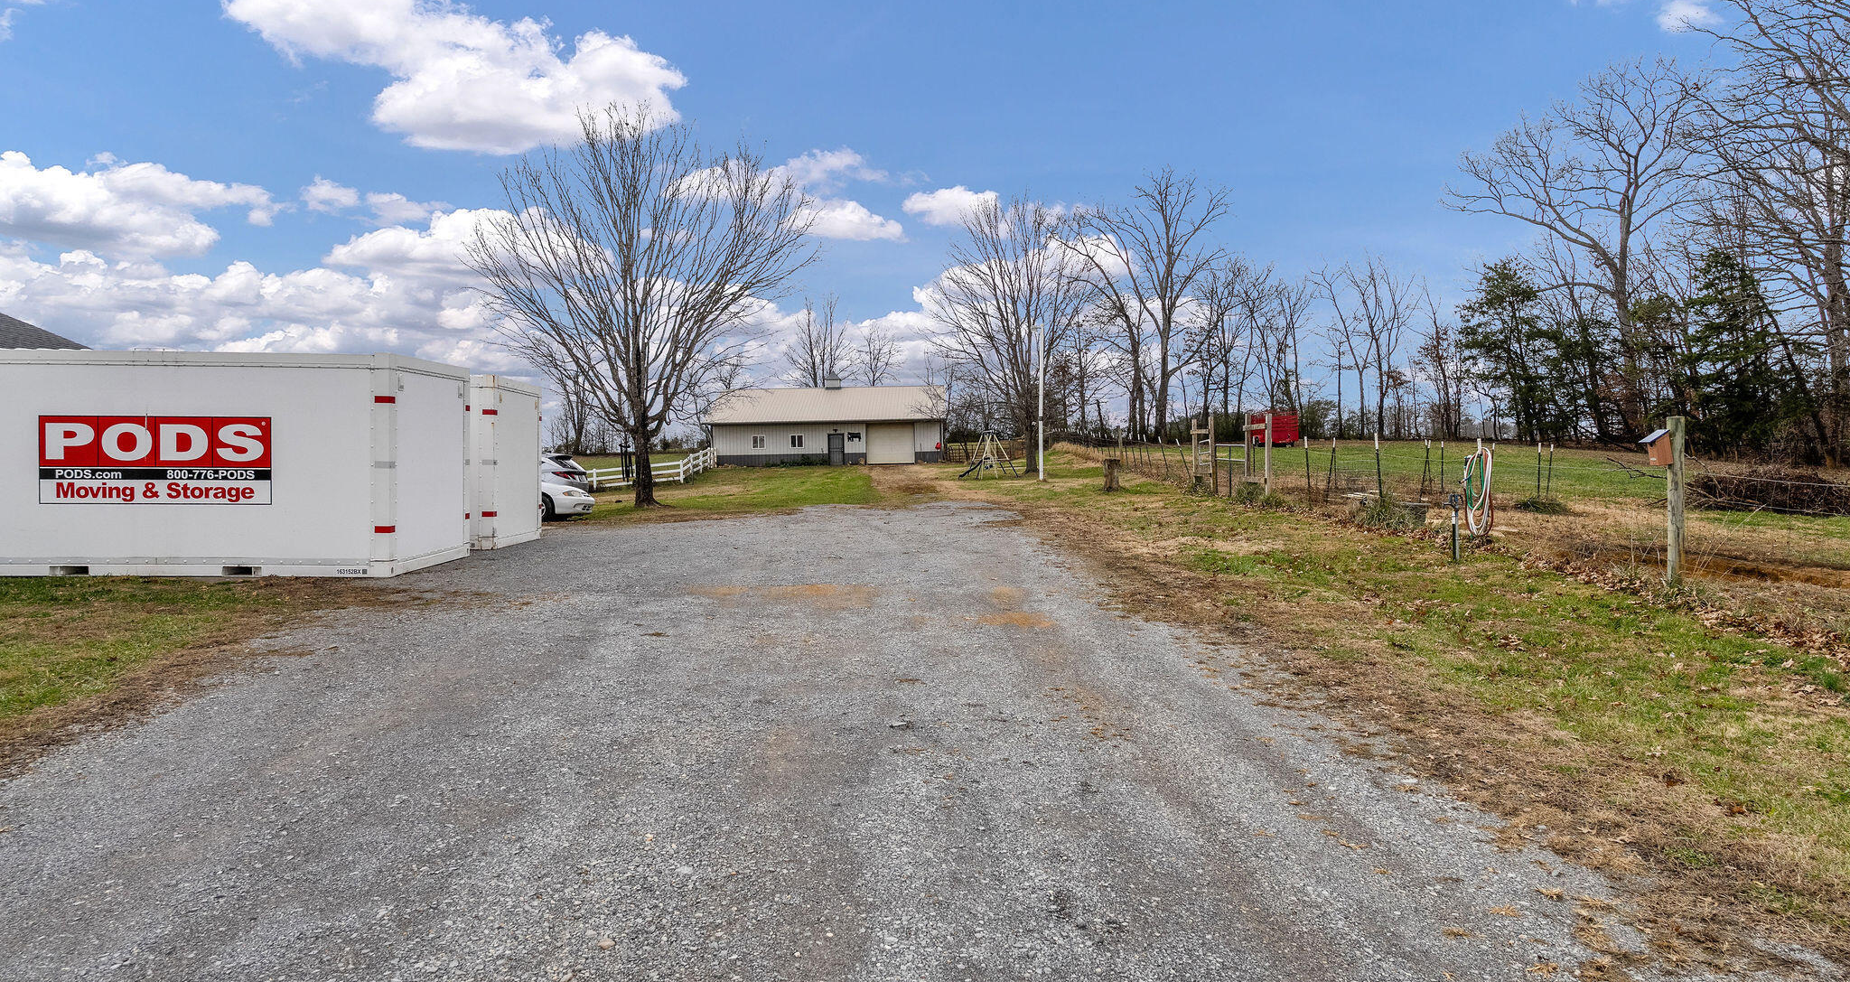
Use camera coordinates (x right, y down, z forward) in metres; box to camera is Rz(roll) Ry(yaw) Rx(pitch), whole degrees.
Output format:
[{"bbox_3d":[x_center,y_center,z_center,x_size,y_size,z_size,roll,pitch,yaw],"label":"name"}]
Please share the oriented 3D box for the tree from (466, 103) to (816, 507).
[{"bbox_3d":[-6.950,-4.600,24.000,8.500,9.950,8.300,0,1,0],"label":"tree"}]

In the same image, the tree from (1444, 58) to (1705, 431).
[{"bbox_3d":[36.800,-13.500,55.000,12.800,21.400,12.400,0,1,0],"label":"tree"}]

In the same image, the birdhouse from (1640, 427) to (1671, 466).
[{"bbox_3d":[7.470,-0.450,9.980,0.240,0.400,0.180,0,1,0],"label":"birdhouse"}]

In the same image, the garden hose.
[{"bbox_3d":[8.280,0.000,14.600,0.400,1.340,0.280,0,1,0],"label":"garden hose"}]

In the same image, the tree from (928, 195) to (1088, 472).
[{"bbox_3d":[4.150,-7.550,47.000,7.800,13.500,7.600,0,1,0],"label":"tree"}]

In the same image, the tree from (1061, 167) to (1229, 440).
[{"bbox_3d":[17.600,-14.900,77.000,12.800,21.600,12.000,0,1,0],"label":"tree"}]

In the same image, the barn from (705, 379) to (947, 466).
[{"bbox_3d":[-6.300,-4.800,67.500,15.200,6.000,12.600,0,1,0],"label":"barn"}]

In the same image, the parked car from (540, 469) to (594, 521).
[{"bbox_3d":[-9.600,-0.050,21.800,4.550,1.400,1.720,0,1,0],"label":"parked car"}]

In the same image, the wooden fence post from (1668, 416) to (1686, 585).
[{"bbox_3d":[7.700,0.080,10.000,0.150,1.740,0.150,0,1,0],"label":"wooden fence post"}]

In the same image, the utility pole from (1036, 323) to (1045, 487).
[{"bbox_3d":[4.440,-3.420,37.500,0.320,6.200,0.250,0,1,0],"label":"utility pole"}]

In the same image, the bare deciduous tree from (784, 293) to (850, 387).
[{"bbox_3d":[-9.700,-10.400,87.000,6.200,14.300,6.000,0,1,0],"label":"bare deciduous tree"}]

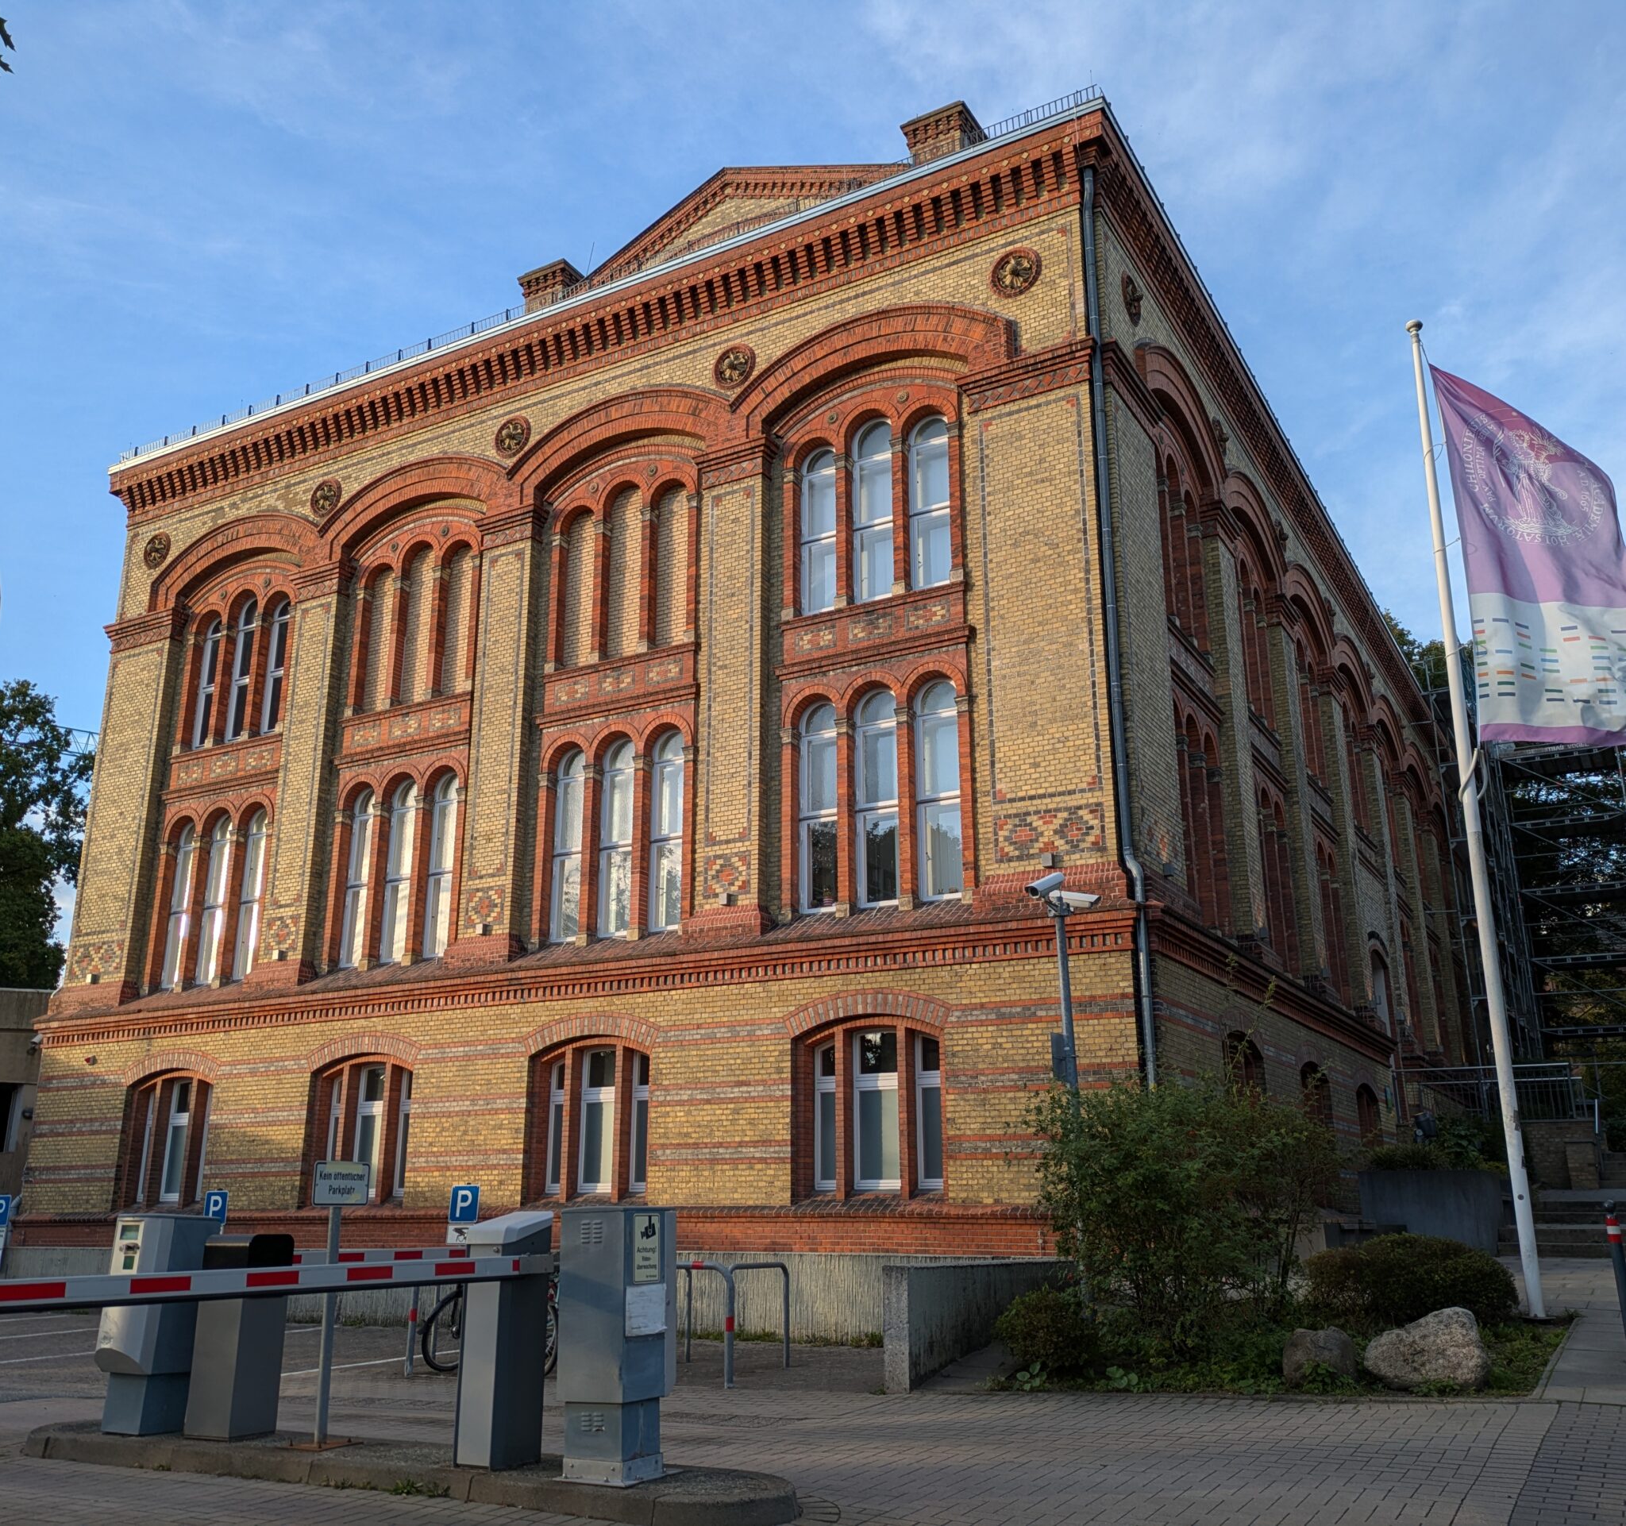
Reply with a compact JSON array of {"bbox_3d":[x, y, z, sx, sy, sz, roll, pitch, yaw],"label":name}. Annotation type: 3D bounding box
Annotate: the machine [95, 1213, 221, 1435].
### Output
[{"bbox_3d":[-3.772,3.194,8.396,0.370,1.160,0.490,-10,-19,28],"label":"machine"}]

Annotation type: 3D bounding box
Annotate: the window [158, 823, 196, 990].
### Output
[{"bbox_3d":[-12.474,2.775,29.114,0.820,3.330,0.250,-10,-19,28],"label":"window"}]

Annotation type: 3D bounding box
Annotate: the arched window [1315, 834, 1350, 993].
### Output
[{"bbox_3d":[9.436,2.778,26.765,0.220,2.750,0.700,-10,-20,29],"label":"arched window"}]

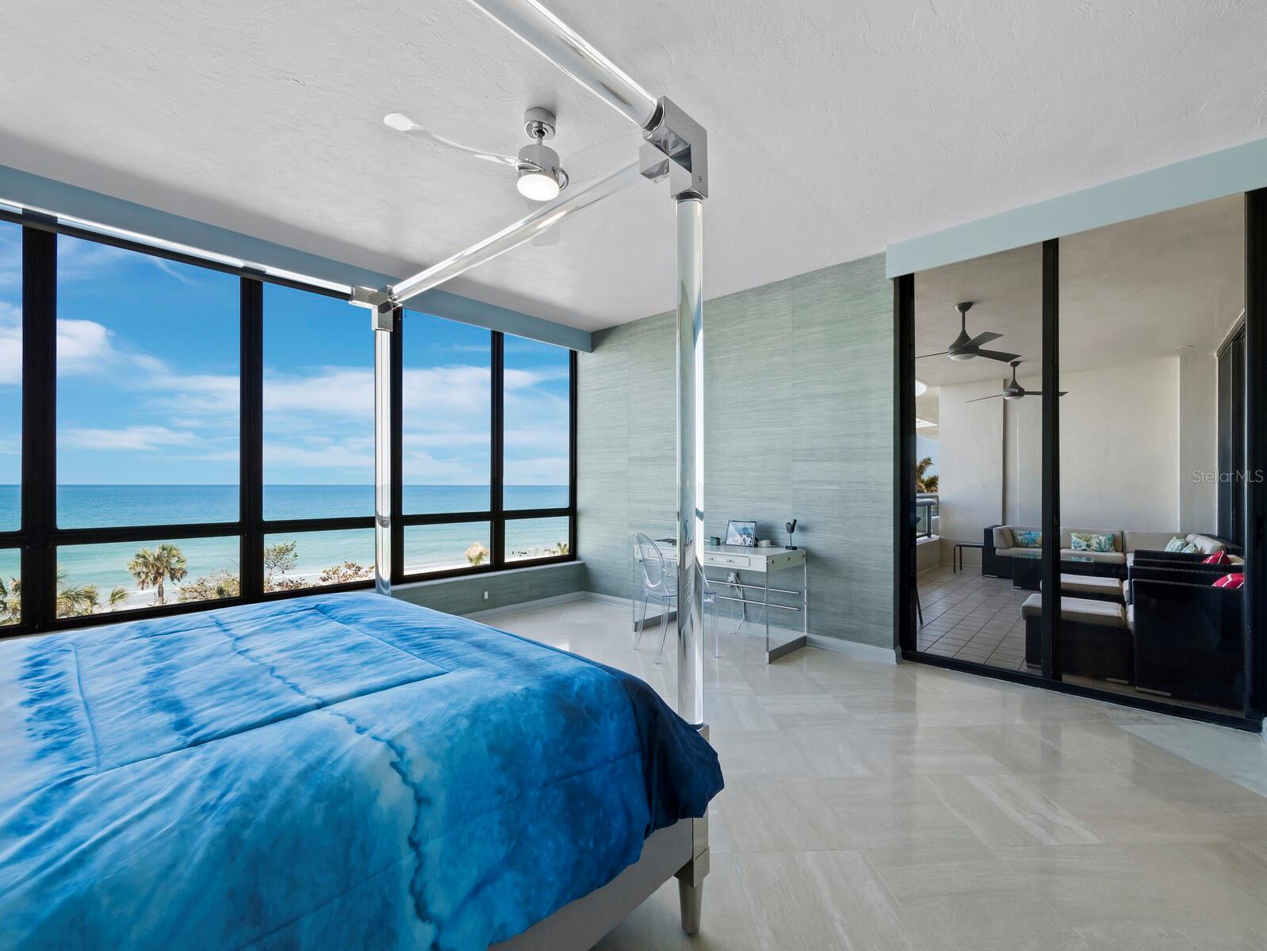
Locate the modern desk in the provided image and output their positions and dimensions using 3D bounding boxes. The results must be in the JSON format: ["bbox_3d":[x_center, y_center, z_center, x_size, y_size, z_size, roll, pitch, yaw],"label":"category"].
[{"bbox_3d":[0.672,0.959,4.220,1.250,0.757,0.575,-1,-1,42],"label":"modern desk"}]

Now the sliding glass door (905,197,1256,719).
[{"bbox_3d":[2.597,-0.074,3.212,1.695,2.790,0.120,-1,-1,39],"label":"sliding glass door"}]

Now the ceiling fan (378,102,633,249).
[{"bbox_3d":[-0.430,-1.543,2.525,1.270,0.340,1.200,0,-1,-6],"label":"ceiling fan"}]

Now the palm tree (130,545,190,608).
[{"bbox_3d":[-31.518,6.979,33.893,3.000,4.900,3.000,1,-1,-43],"label":"palm tree"}]

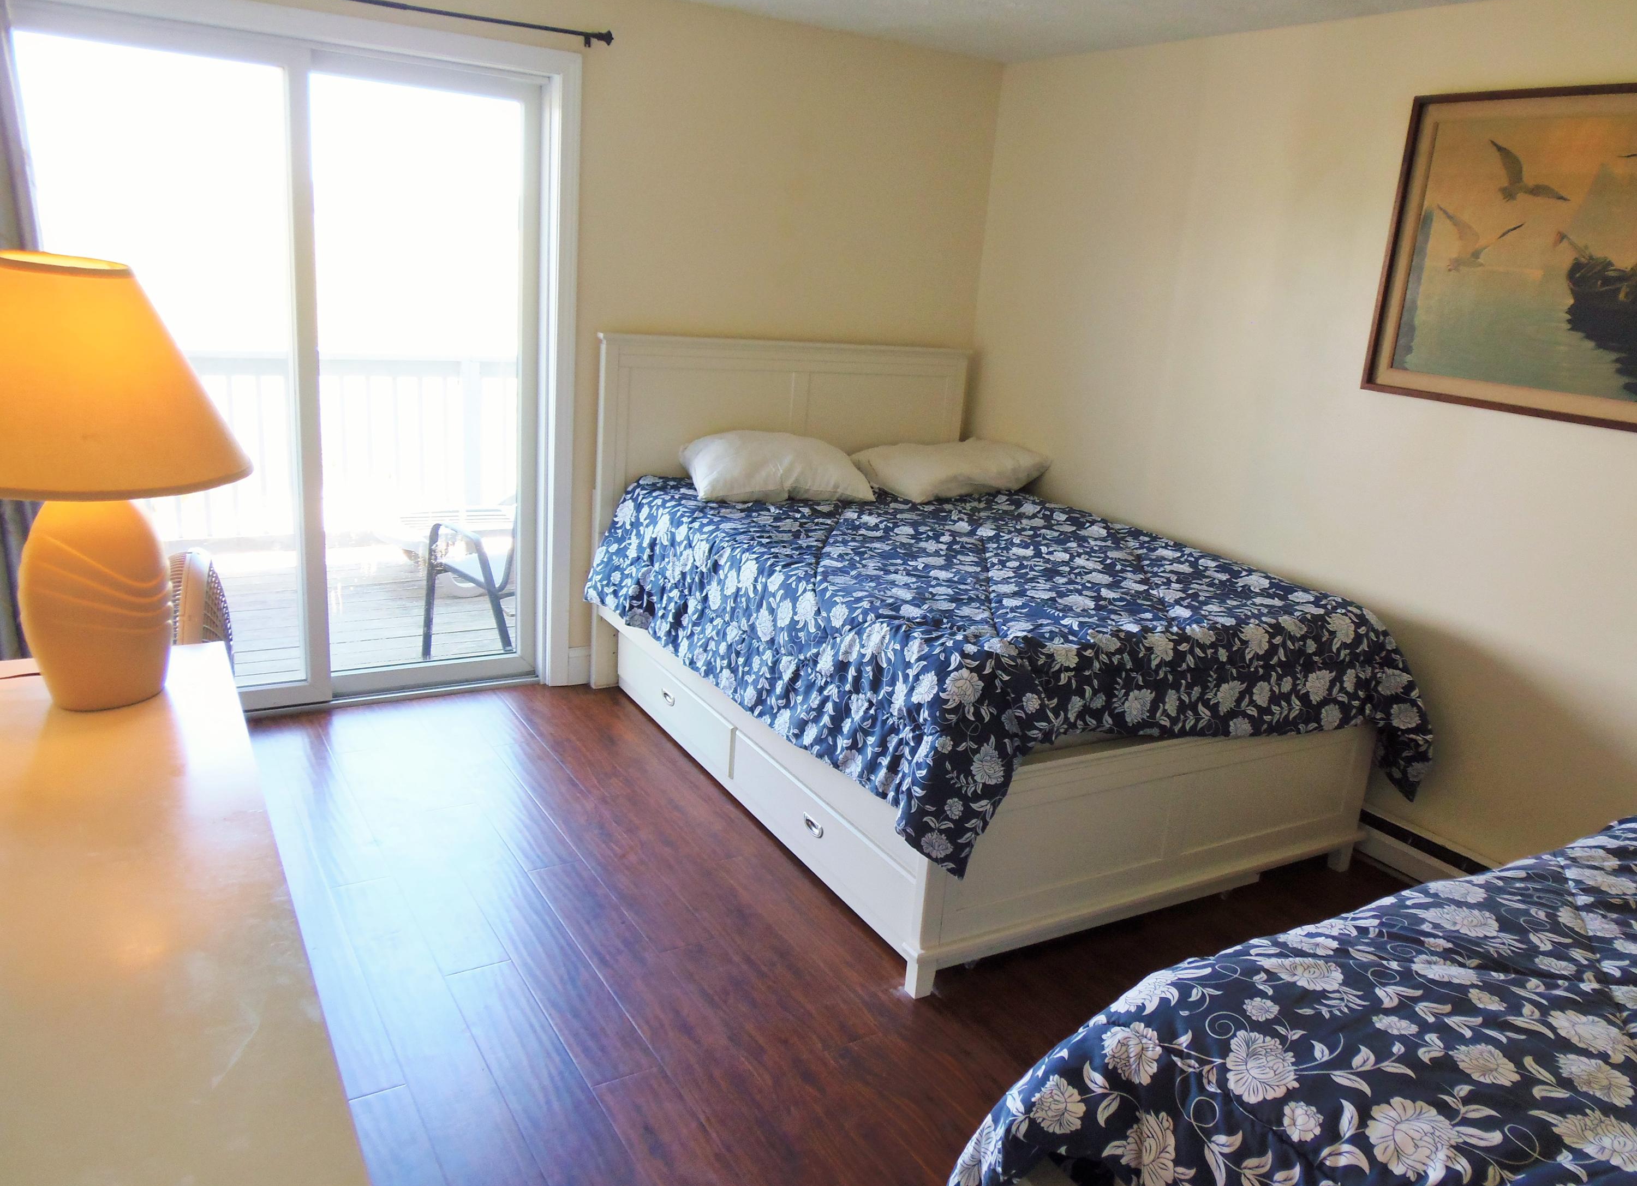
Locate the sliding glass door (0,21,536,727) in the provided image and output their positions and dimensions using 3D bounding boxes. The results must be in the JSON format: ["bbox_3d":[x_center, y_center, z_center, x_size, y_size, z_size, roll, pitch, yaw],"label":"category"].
[{"bbox_3d":[-1.615,-0.627,3.623,1.478,2.074,0.097,-5,19,-31],"label":"sliding glass door"}]

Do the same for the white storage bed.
[{"bbox_3d":[0.424,-0.042,3.682,1.687,1.312,2.182,-5,19,-31],"label":"white storage bed"}]

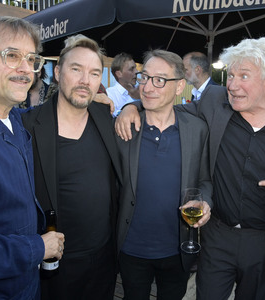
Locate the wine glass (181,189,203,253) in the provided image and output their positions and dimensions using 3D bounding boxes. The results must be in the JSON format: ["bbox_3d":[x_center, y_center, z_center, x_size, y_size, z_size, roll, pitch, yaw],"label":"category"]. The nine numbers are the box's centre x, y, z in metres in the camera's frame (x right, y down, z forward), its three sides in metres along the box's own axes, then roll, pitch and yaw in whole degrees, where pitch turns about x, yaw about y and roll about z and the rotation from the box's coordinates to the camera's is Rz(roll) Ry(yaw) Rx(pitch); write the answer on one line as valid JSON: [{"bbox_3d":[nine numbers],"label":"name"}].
[{"bbox_3d":[0.208,0.244,1.036,0.073,0.212,0.073,0,16,0],"label":"wine glass"}]

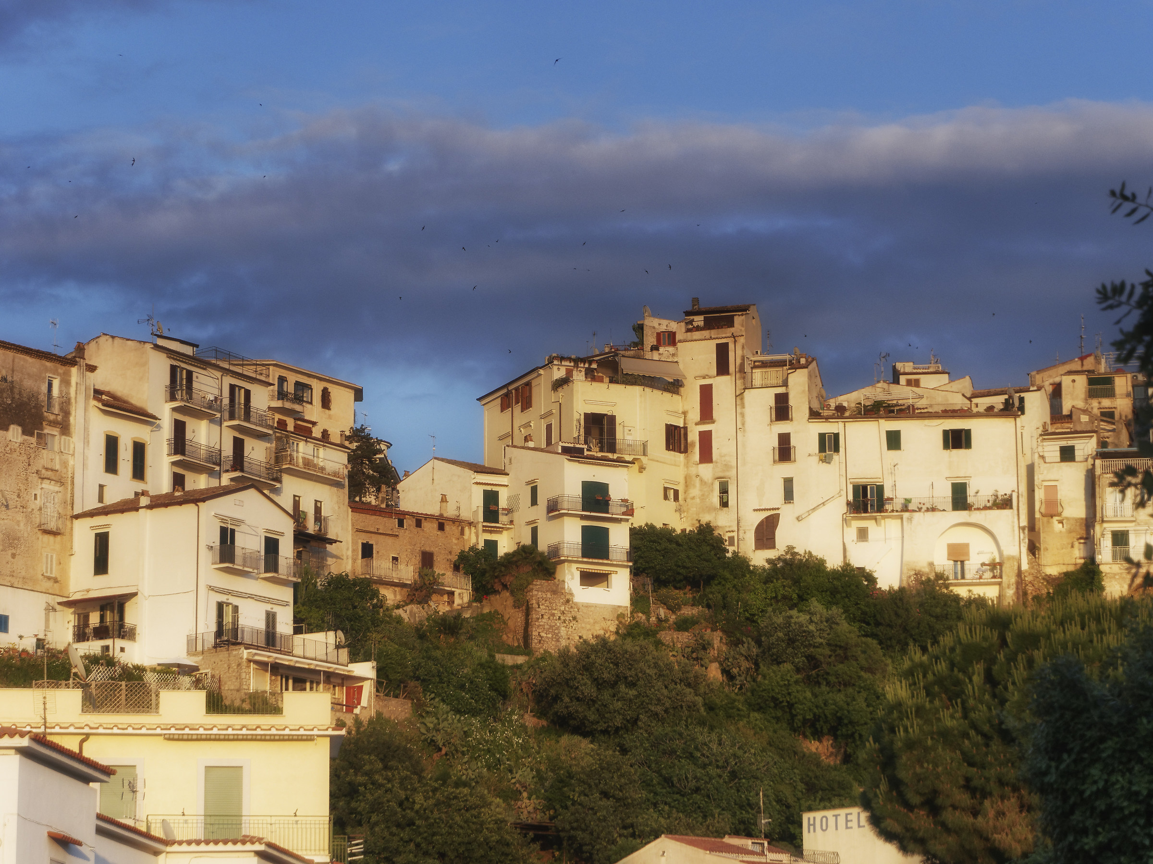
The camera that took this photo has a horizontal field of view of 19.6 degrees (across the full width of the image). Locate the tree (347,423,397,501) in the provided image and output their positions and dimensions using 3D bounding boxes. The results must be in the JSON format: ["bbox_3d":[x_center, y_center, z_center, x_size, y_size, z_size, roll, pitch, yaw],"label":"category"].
[{"bbox_3d":[-13.608,2.380,221.939,3.550,6.000,3.400,0,-12,0],"label":"tree"}]

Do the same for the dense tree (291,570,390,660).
[{"bbox_3d":[-13.983,11.121,197.959,5.600,5.900,5.000,0,-12,0],"label":"dense tree"}]

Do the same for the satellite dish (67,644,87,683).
[{"bbox_3d":[-12.970,6.015,86.500,0.300,1.020,1.000,-14,-13,5],"label":"satellite dish"}]

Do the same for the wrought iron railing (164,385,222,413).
[{"bbox_3d":[-22.337,-1.906,194.000,1.100,1.020,3.950,-7,-13,29],"label":"wrought iron railing"}]

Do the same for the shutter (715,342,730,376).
[{"bbox_3d":[9.857,-4.929,225.000,0.950,2.200,0.080,-4,-11,21],"label":"shutter"}]

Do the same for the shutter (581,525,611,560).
[{"bbox_3d":[1.182,6.864,208.000,2.020,2.250,0.100,7,-14,-30],"label":"shutter"}]

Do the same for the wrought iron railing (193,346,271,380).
[{"bbox_3d":[-19.964,-3.763,192.635,1.600,1.050,5.505,-7,-13,28],"label":"wrought iron railing"}]

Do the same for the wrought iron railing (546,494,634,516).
[{"bbox_3d":[0.884,4.933,213.836,5.336,1.060,1.650,6,-13,-27],"label":"wrought iron railing"}]

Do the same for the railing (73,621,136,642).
[{"bbox_3d":[-25.011,10.602,176.500,2.800,1.000,1.700,-8,-14,32],"label":"railing"}]

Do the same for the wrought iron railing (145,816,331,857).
[{"bbox_3d":[-8.661,10.358,85.400,4.750,1.020,0.900,1,-11,-6],"label":"wrought iron railing"}]

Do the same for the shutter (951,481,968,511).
[{"bbox_3d":[26.412,4.502,229.275,1.048,2.070,0.080,-2,-12,6],"label":"shutter"}]

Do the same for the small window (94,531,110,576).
[{"bbox_3d":[-24.665,6.293,173.000,1.030,2.270,0.120,-8,-13,34],"label":"small window"}]

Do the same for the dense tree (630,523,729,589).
[{"bbox_3d":[6.750,8.106,218.000,6.500,4.400,5.500,0,-11,0],"label":"dense tree"}]

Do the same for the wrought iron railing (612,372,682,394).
[{"bbox_3d":[4.799,-3.315,224.424,6.098,0.900,0.500,8,-14,-37],"label":"wrought iron railing"}]

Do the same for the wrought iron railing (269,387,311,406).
[{"bbox_3d":[-17.431,-1.923,201.086,0.950,0.625,2.169,-7,-13,31],"label":"wrought iron railing"}]

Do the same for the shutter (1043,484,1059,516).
[{"bbox_3d":[32.476,4.686,228.000,1.000,2.080,0.080,-3,-11,13],"label":"shutter"}]

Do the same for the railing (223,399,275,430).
[{"bbox_3d":[-18.863,-0.840,192.014,0.990,0.970,4.070,-5,-12,25],"label":"railing"}]

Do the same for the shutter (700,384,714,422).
[{"bbox_3d":[8.811,-1.978,225.000,0.950,2.450,0.080,-4,-11,21],"label":"shutter"}]

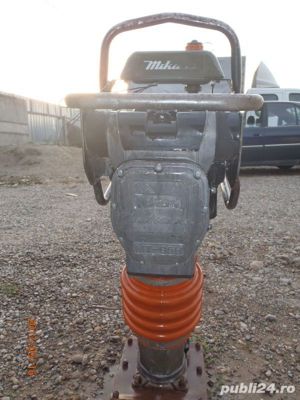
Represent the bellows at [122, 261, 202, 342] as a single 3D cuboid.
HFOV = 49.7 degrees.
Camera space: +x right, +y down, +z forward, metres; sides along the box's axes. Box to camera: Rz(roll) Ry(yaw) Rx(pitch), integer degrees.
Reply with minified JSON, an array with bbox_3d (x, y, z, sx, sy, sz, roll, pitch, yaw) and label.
[{"bbox_3d":[0.035,0.247,0.897,0.220,0.195,0.220,1,23,6],"label":"bellows"}]

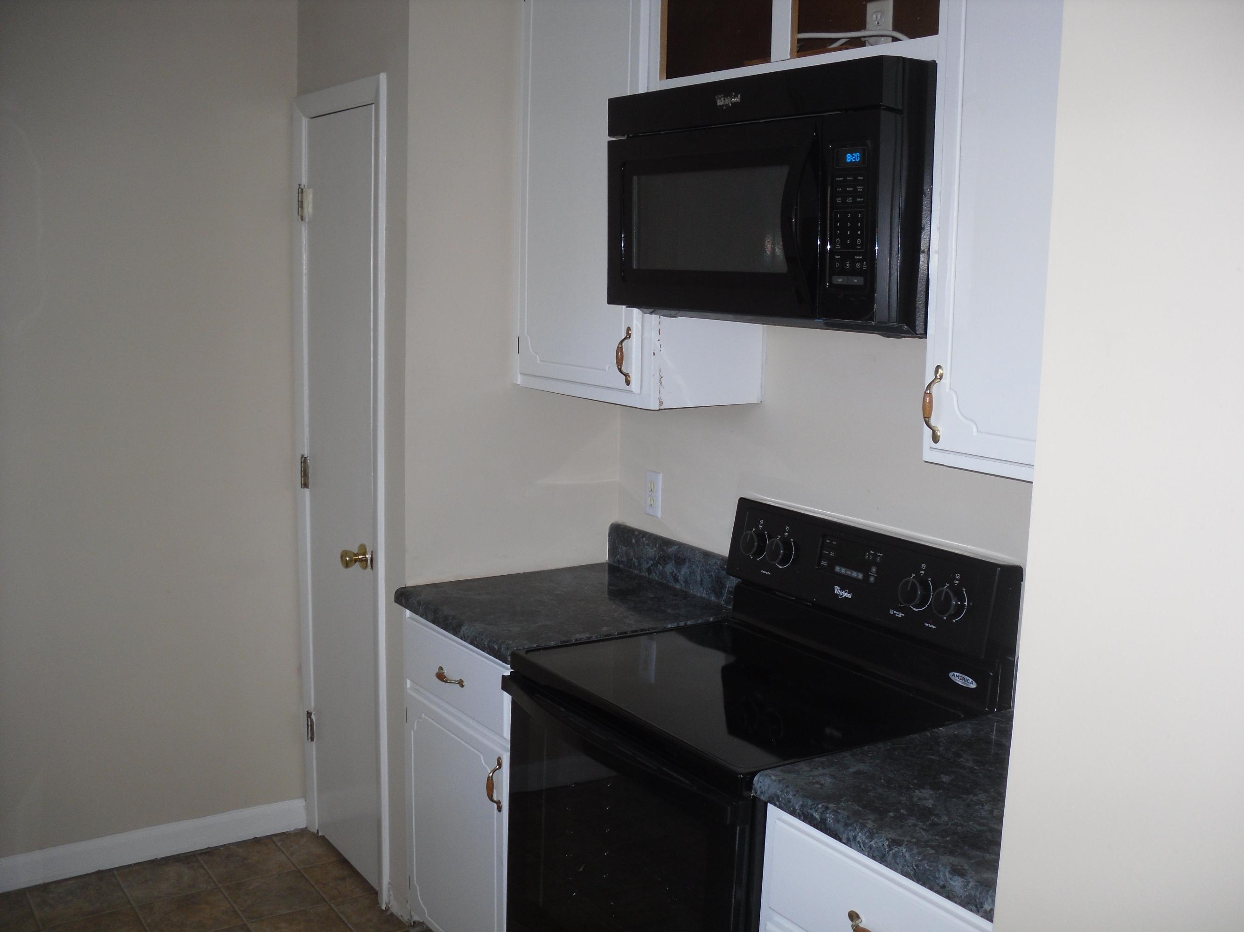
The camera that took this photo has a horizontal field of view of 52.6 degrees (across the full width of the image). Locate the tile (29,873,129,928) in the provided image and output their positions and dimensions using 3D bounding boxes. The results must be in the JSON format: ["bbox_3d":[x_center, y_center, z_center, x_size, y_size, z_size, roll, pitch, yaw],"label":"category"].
[{"bbox_3d":[-1.446,1.160,3.357,0.227,0.010,0.227,-4,10,-34],"label":"tile"}]

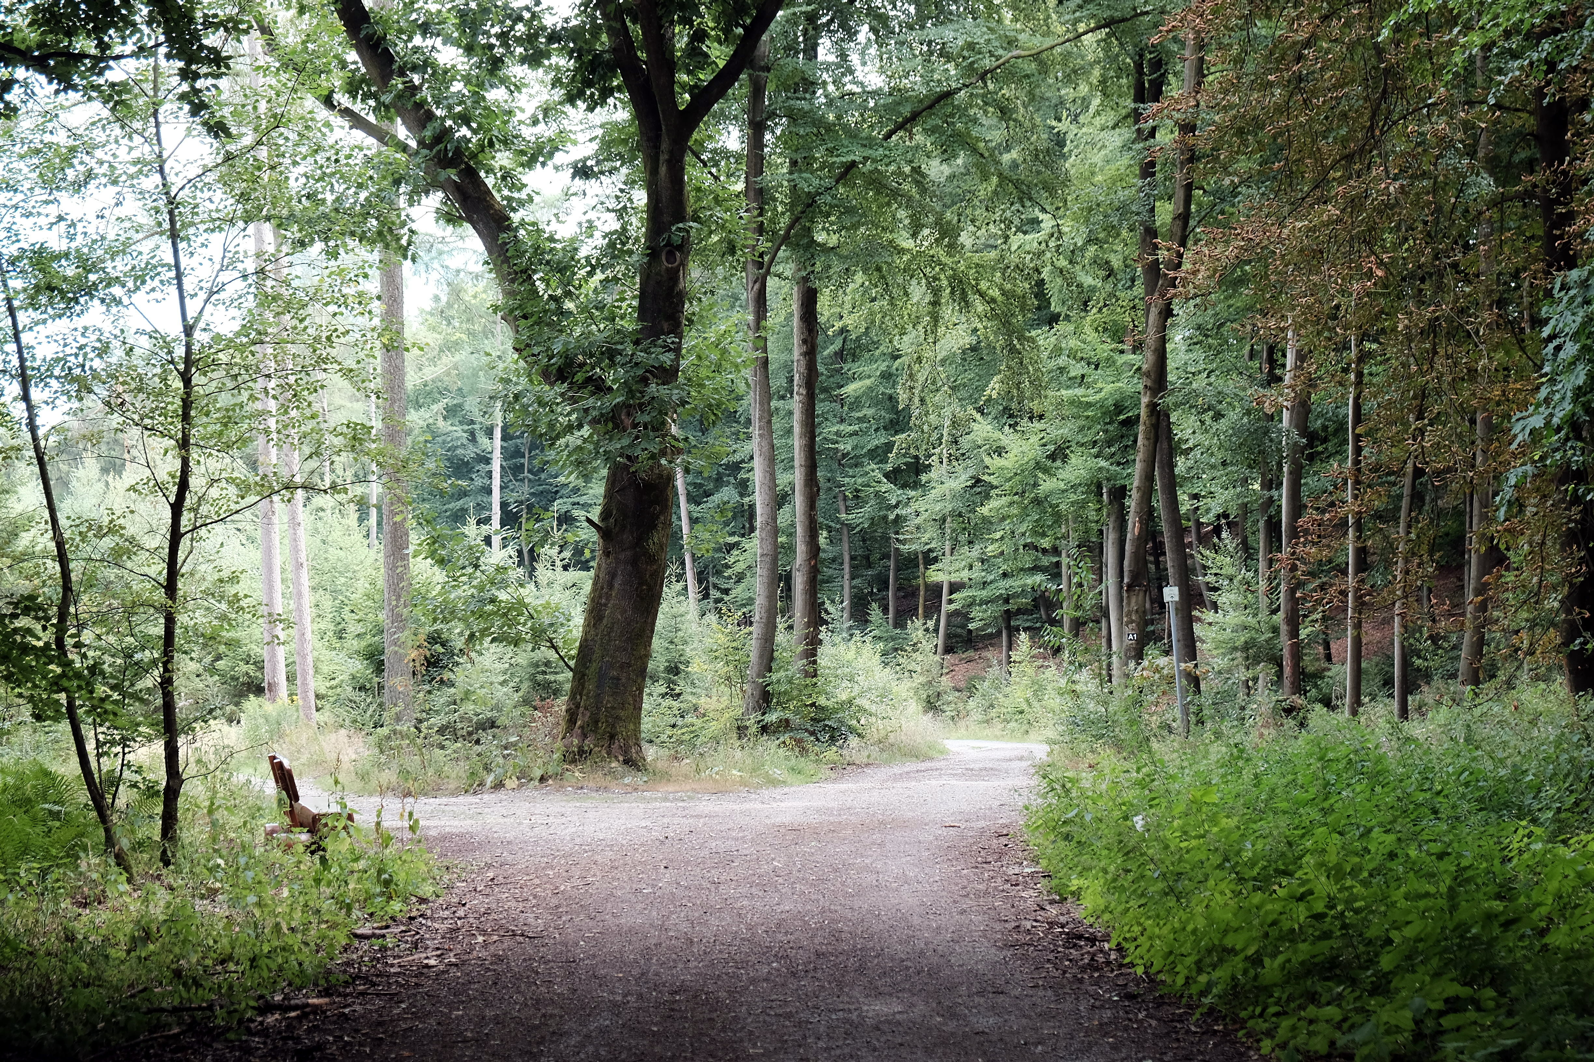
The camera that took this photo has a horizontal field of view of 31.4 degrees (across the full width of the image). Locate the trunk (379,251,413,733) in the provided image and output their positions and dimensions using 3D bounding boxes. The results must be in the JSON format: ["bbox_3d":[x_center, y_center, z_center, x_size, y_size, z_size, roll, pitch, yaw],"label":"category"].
[{"bbox_3d":[-6.828,-0.766,48.174,0.443,8.084,0.443,-1,-2,0],"label":"trunk"}]

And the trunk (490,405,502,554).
[{"bbox_3d":[-9.032,-1.537,85.097,0.261,4.498,0.261,1,-2,0],"label":"trunk"}]

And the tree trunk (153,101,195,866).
[{"bbox_3d":[-4.434,-0.352,20.117,0.264,5.440,0.176,0,-2,0],"label":"tree trunk"}]

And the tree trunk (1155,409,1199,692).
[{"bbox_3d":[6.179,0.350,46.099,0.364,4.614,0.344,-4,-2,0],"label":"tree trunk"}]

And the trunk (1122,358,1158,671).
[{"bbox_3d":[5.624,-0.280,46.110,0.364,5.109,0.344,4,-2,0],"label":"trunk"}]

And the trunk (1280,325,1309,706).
[{"bbox_3d":[8.617,-0.279,49.140,0.366,6.512,0.345,1,-2,0],"label":"trunk"}]

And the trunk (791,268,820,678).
[{"bbox_3d":[0.179,-1.120,54.169,0.498,7.850,0.475,0,-2,0],"label":"trunk"}]

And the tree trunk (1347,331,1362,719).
[{"bbox_3d":[9.083,-0.090,46.133,0.232,6.173,0.232,1,-2,0],"label":"tree trunk"}]

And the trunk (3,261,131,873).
[{"bbox_3d":[-5.181,0.246,20.094,0.229,4.429,0.158,-11,-2,0],"label":"trunk"}]

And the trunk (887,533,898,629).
[{"bbox_3d":[2.727,1.407,80.058,0.246,2.676,0.246,1,-2,0],"label":"trunk"}]

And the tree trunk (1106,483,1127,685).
[{"bbox_3d":[5.871,0.970,52.079,0.320,3.687,0.309,0,-2,0],"label":"tree trunk"}]

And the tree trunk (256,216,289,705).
[{"bbox_3d":[-10.041,-1.328,54.199,0.403,9.273,0.380,-3,-2,0],"label":"tree trunk"}]

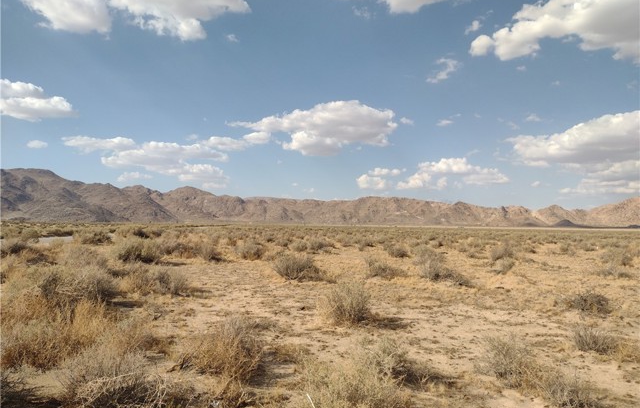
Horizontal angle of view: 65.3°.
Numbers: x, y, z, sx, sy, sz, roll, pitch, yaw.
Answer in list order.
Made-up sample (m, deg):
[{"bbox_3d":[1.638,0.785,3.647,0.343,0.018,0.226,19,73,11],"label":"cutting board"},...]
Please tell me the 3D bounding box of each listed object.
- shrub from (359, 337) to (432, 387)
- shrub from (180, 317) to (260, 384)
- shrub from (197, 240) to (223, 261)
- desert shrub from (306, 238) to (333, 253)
[{"bbox_3d":[0.786,1.606,5.199,0.746,0.437,0.709,0,-2,9],"label":"shrub"},{"bbox_3d":[-1.051,1.498,5.300,0.872,0.602,0.742,1,-3,-11],"label":"shrub"},{"bbox_3d":[-5.041,2.122,23.013,1.072,0.831,1.019,1,-2,-12],"label":"shrub"},{"bbox_3d":[-0.028,2.512,30.530,1.542,0.742,1.387,0,-2,0],"label":"desert shrub"}]

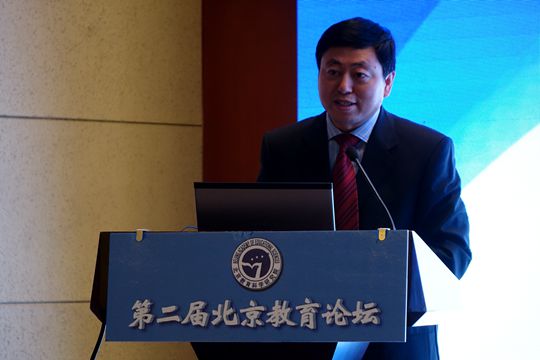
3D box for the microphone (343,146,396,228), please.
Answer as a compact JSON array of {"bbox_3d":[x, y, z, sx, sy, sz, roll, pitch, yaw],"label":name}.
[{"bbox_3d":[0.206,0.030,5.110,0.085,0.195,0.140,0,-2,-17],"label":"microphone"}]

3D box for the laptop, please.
[{"bbox_3d":[0.012,0.103,5.120,0.290,0.190,0.240,-1,-2,13],"label":"laptop"}]

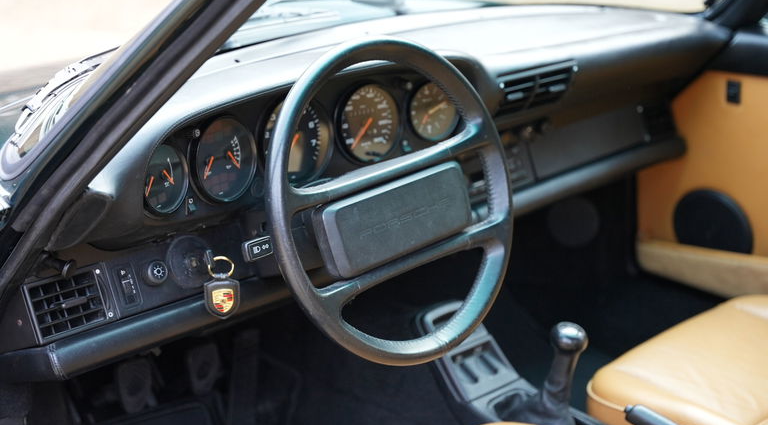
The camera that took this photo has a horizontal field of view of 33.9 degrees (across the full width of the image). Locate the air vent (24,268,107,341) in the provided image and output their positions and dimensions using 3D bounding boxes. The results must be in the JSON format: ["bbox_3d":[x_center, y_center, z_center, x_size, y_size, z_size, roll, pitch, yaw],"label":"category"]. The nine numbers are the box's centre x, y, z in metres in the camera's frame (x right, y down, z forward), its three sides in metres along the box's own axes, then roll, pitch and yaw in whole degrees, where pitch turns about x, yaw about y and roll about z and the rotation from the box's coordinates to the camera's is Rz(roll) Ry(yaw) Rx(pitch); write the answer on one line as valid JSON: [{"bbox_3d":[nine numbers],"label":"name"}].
[{"bbox_3d":[-0.364,0.105,1.434,0.096,0.066,0.030,-18,2,-43],"label":"air vent"}]

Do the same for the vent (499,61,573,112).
[{"bbox_3d":[0.195,-0.172,1.722,0.167,0.063,0.030,-18,43,-43],"label":"vent"}]

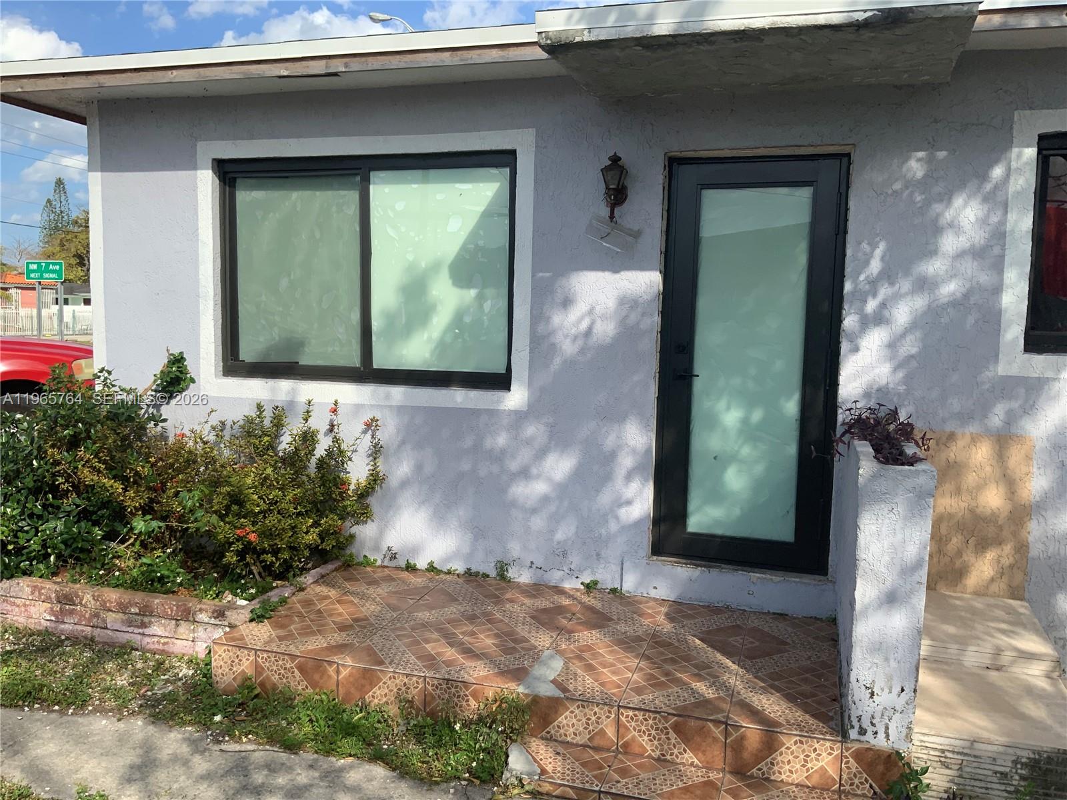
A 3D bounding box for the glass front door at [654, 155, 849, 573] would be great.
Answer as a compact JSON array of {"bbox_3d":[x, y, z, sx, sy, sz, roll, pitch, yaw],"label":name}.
[{"bbox_3d":[1.095,-0.177,4.574,0.885,2.080,0.090,3,6,17],"label":"glass front door"}]

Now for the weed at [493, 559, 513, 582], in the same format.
[{"bbox_3d":[-0.163,0.953,4.984,0.100,0.120,0.070,3,5,17],"label":"weed"}]

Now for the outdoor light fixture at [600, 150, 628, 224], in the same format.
[{"bbox_3d":[0.406,-1.068,4.497,0.128,0.338,0.170,3,6,17],"label":"outdoor light fixture"}]

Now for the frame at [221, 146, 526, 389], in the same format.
[{"bbox_3d":[-0.973,-0.742,5.147,1.864,1.293,0.090,3,6,17],"label":"frame"}]

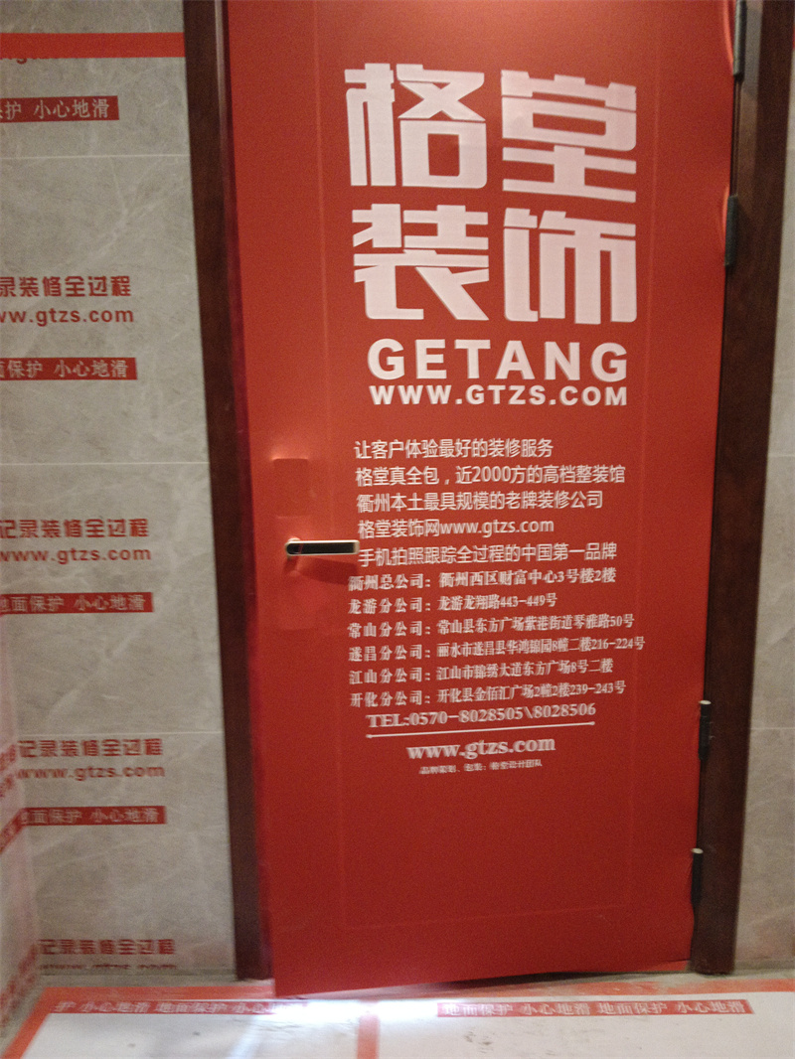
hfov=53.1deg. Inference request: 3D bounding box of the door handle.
[{"bbox_3d":[-0.145,0.030,1.544,0.141,0.030,0.055,-2,10,-5],"label":"door handle"}]

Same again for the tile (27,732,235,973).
[{"bbox_3d":[-0.605,0.747,1.815,0.450,0.595,0.012,-1,10,1],"label":"tile"}]

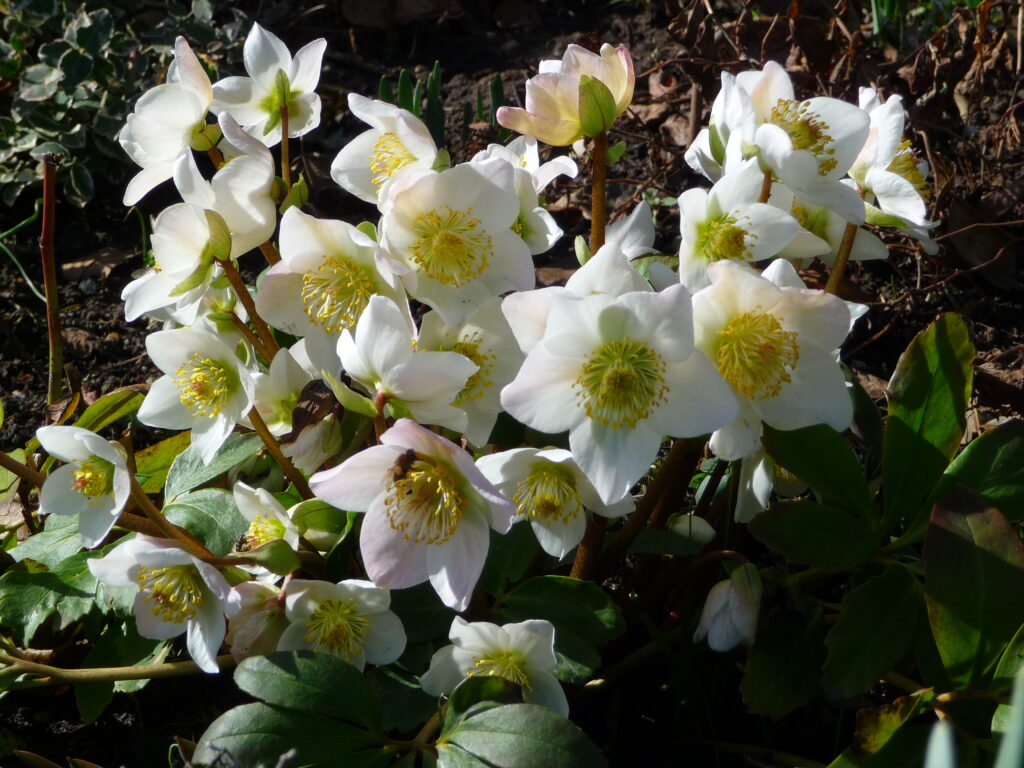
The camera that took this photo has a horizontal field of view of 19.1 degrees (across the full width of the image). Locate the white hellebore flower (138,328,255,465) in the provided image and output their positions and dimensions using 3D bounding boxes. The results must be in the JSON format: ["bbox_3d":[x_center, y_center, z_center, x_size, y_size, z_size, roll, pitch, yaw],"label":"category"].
[{"bbox_3d":[-0.118,0.005,1.140,0.044,0.047,0.025,13,11,26],"label":"white hellebore flower"}]

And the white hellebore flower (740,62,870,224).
[{"bbox_3d":[0.116,-0.095,1.200,0.030,0.058,0.058,-36,6,32],"label":"white hellebore flower"}]

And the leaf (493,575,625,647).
[{"bbox_3d":[0.017,0.082,1.100,0.047,0.010,0.029,4,41,0],"label":"leaf"}]

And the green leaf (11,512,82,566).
[{"bbox_3d":[-0.172,0.058,1.130,0.034,0.008,0.024,-19,40,-9],"label":"green leaf"}]

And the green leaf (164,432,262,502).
[{"bbox_3d":[-0.113,0.032,1.150,0.045,0.012,0.026,-29,44,-20],"label":"green leaf"}]

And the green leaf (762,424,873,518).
[{"bbox_3d":[0.115,0.033,1.140,0.048,0.009,0.028,38,60,22],"label":"green leaf"}]

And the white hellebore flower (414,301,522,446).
[{"bbox_3d":[-0.018,-0.004,1.150,0.049,0.054,0.025,-7,9,-14],"label":"white hellebore flower"}]

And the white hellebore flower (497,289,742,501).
[{"bbox_3d":[0.037,0.004,1.050,0.081,0.074,0.030,0,5,0],"label":"white hellebore flower"}]

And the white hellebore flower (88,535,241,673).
[{"bbox_3d":[-0.127,0.080,1.110,0.052,0.047,0.030,13,17,23],"label":"white hellebore flower"}]

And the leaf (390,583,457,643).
[{"bbox_3d":[-0.033,0.084,1.130,0.030,0.010,0.032,-29,49,-29],"label":"leaf"}]

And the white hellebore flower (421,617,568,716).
[{"bbox_3d":[-0.006,0.100,1.060,0.050,0.040,0.026,1,24,3],"label":"white hellebore flower"}]

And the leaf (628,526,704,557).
[{"bbox_3d":[0.059,0.060,1.160,0.030,0.006,0.018,8,42,9],"label":"leaf"}]

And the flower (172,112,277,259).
[{"bbox_3d":[-0.111,-0.076,1.180,0.028,0.053,0.050,10,29,31],"label":"flower"}]

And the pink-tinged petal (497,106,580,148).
[{"bbox_3d":[0.011,-0.095,1.130,0.026,0.014,0.024,-25,37,-38],"label":"pink-tinged petal"}]

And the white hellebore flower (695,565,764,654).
[{"bbox_3d":[0.080,0.083,1.130,0.021,0.032,0.021,21,18,-3],"label":"white hellebore flower"}]

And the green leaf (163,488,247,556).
[{"bbox_3d":[-0.114,0.052,1.140,0.034,0.012,0.026,19,44,21],"label":"green leaf"}]

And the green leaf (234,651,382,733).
[{"bbox_3d":[-0.070,0.107,1.050,0.056,0.010,0.030,15,46,24],"label":"green leaf"}]

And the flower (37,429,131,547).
[{"bbox_3d":[-0.158,0.038,1.120,0.039,0.042,0.027,19,22,35],"label":"flower"}]

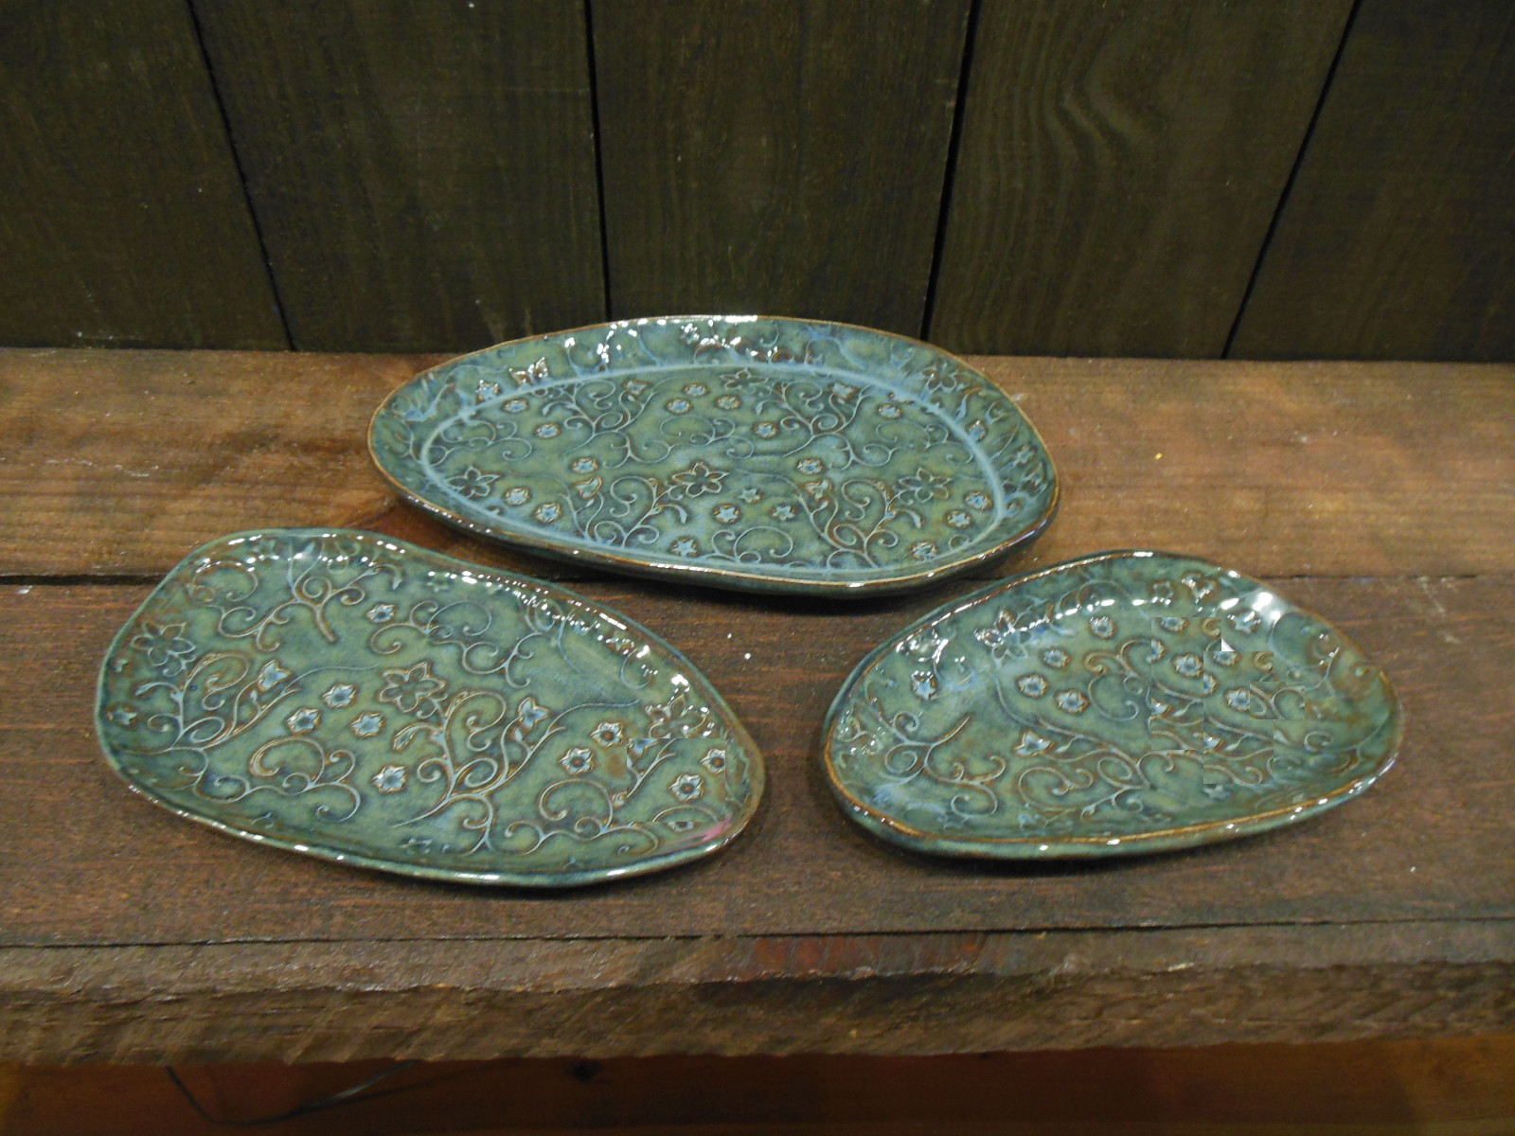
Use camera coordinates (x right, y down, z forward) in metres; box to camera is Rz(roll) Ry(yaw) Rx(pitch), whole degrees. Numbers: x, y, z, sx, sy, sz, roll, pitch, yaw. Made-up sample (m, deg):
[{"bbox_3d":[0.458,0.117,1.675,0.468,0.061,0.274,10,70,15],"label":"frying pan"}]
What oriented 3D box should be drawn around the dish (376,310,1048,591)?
[{"bbox_3d":[-0.016,-0.050,0.447,0.268,0.023,0.177,8,42,6],"label":"dish"}]

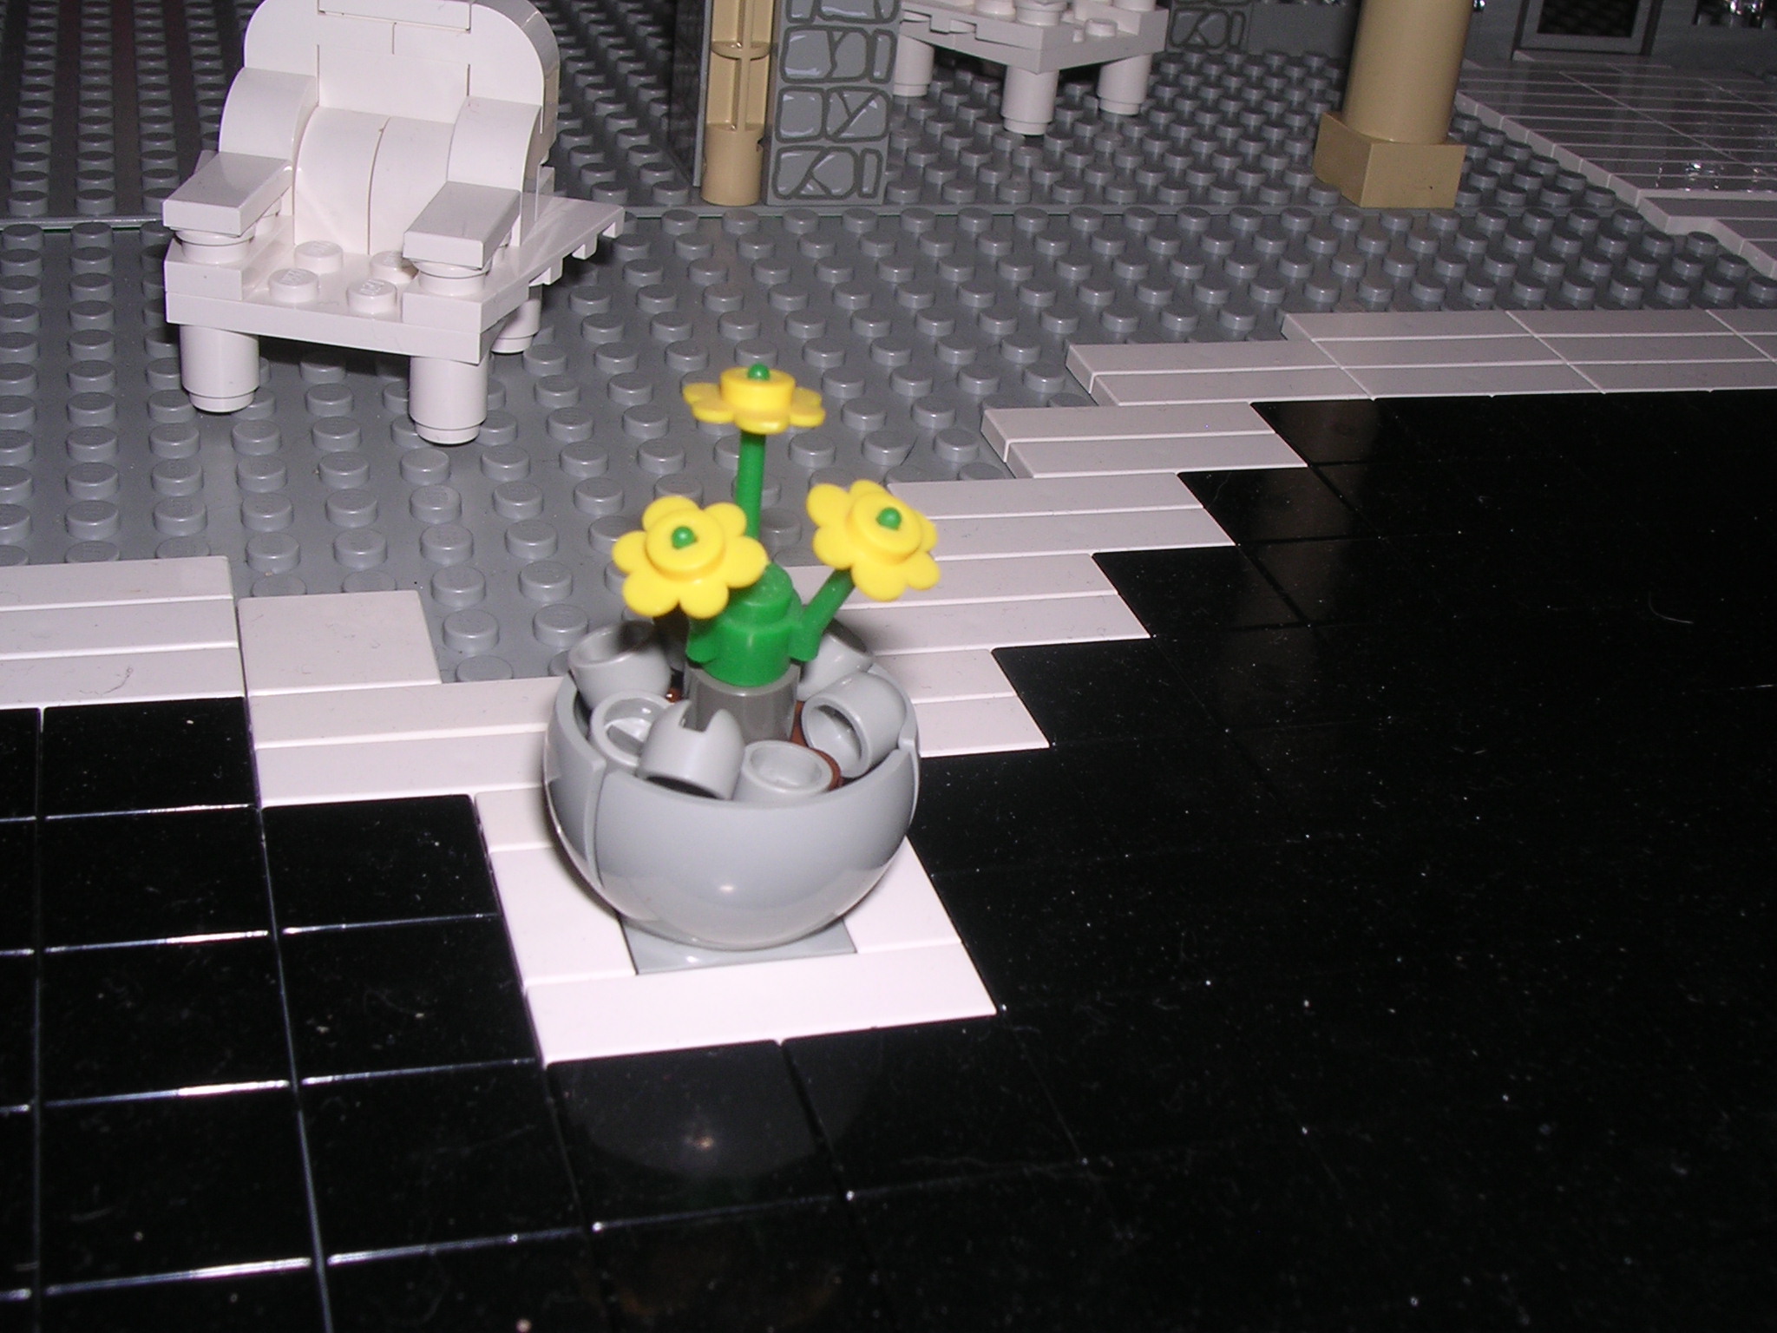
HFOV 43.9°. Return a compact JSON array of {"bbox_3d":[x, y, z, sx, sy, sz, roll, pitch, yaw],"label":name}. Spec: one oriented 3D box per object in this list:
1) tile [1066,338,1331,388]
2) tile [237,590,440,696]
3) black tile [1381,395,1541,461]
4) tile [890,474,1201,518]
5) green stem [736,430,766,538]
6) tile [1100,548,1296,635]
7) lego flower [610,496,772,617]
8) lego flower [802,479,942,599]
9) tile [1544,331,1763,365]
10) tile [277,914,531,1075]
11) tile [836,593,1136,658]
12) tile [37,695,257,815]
[{"bbox_3d":[0.038,-0.035,0.263,0.032,0.003,0.008,-4,32,-17],"label":"tile"},{"bbox_3d":[-0.047,-0.001,0.188,0.016,0.003,0.016,-4,32,-17],"label":"tile"},{"bbox_3d":[0.066,-0.026,0.253,0.016,0.003,0.016,-4,32,-17],"label":"black tile"},{"bbox_3d":[0.016,-0.016,0.227,0.032,0.003,0.008,-4,32,-17],"label":"tile"},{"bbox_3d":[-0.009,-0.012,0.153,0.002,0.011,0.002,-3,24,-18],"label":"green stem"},{"bbox_3d":[0.030,-0.006,0.213,0.016,0.003,0.016,-4,32,-17],"label":"tile"},{"bbox_3d":[-0.013,-0.007,0.141,0.010,0.003,0.010,-20,58,-7],"label":"lego flower"},{"bbox_3d":[-0.001,-0.009,0.143,0.010,0.003,0.009,36,40,1],"label":"lego flower"},{"bbox_3d":[0.098,-0.039,0.282,0.032,0.003,0.008,-4,32,-17],"label":"tile"},{"bbox_3d":[-0.033,0.024,0.151,0.016,0.003,0.016,-4,32,-17],"label":"tile"},{"bbox_3d":[0.008,-0.002,0.203,0.032,0.003,0.008,-4,32,-17],"label":"tile"},{"bbox_3d":[-0.058,0.008,0.173,0.016,0.003,0.016,-4,32,-17],"label":"tile"}]

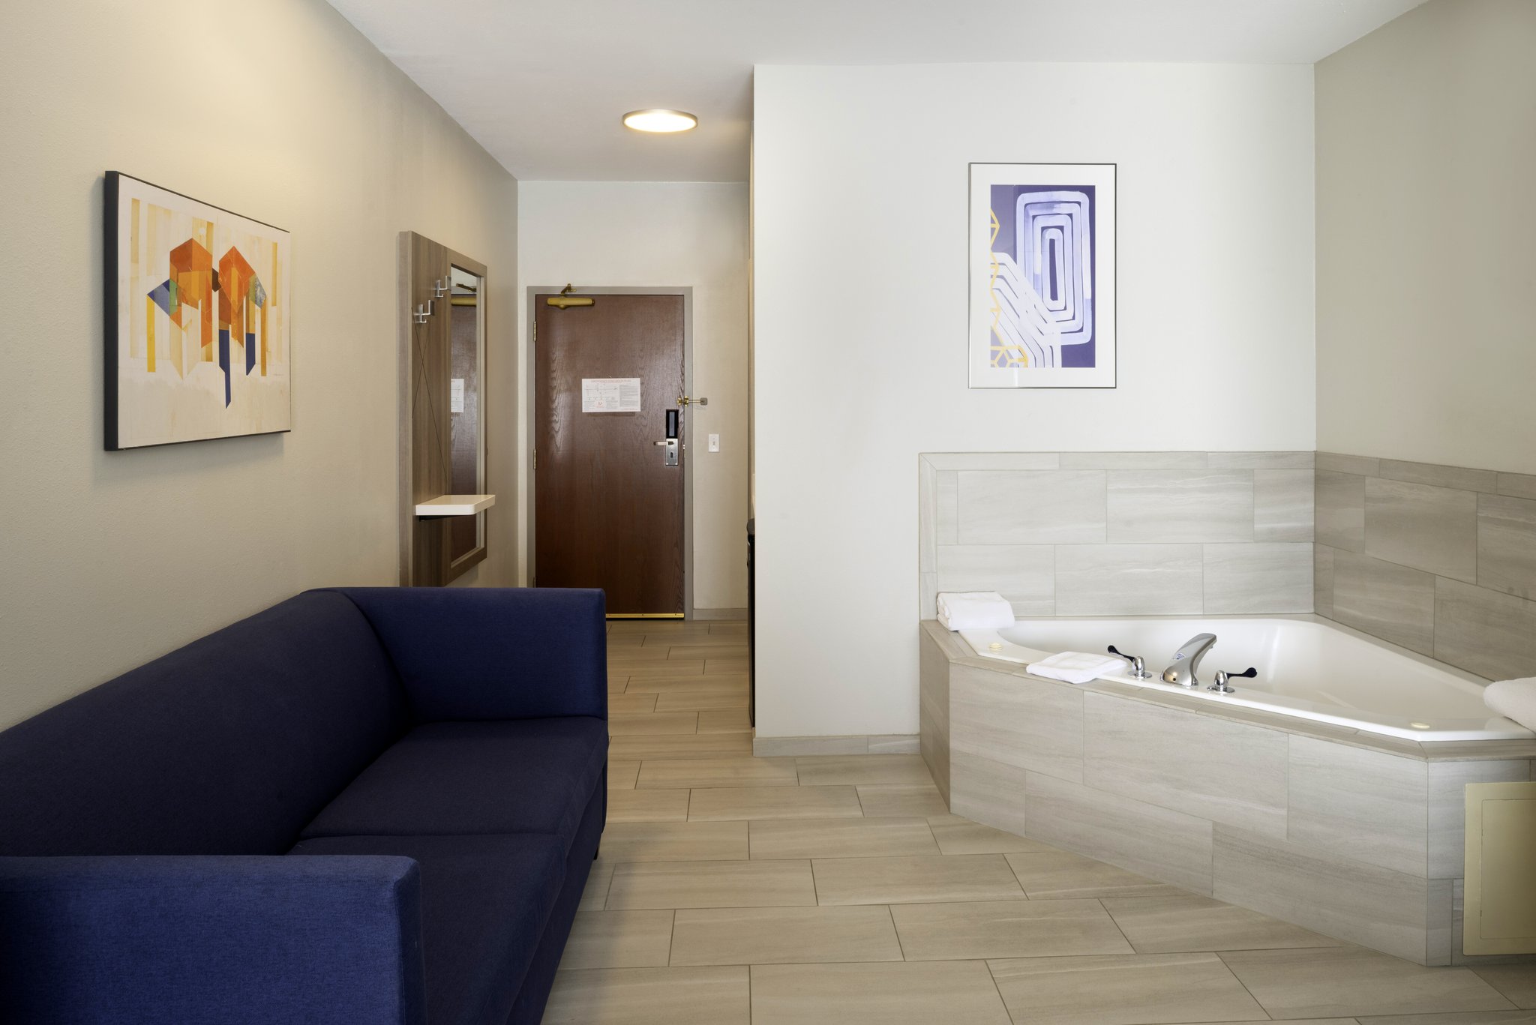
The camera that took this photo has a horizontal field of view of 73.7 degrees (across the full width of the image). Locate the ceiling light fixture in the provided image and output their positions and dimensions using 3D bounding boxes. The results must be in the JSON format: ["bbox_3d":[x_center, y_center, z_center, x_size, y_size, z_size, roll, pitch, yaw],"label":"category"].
[{"bbox_3d":[-0.514,-1.866,4.890,0.360,0.030,0.360,0,5,-2],"label":"ceiling light fixture"}]

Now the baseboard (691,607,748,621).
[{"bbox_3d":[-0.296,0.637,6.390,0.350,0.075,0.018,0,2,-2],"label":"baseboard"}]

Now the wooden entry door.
[{"bbox_3d":[-0.986,-0.349,6.400,0.935,2.035,0.050,0,2,-2],"label":"wooden entry door"}]

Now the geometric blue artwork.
[{"bbox_3d":[1.094,-0.939,4.070,0.588,0.898,0.030,0,2,-2],"label":"geometric blue artwork"}]

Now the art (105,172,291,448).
[{"bbox_3d":[-1.421,-0.483,2.620,0.032,0.592,0.850,0,4,-2],"label":"art"}]

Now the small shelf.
[{"bbox_3d":[-1.317,-0.033,4.360,0.237,0.042,0.400,0,5,-2],"label":"small shelf"}]

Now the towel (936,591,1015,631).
[{"bbox_3d":[0.798,0.383,3.950,0.240,0.108,0.250,0,4,-2],"label":"towel"}]

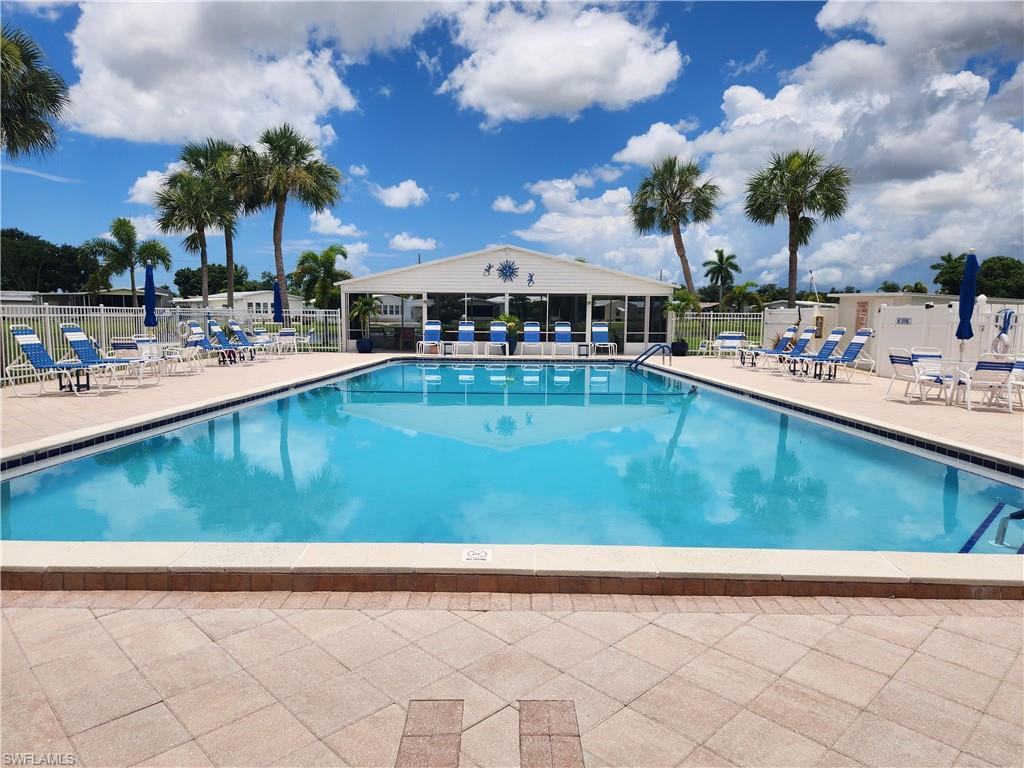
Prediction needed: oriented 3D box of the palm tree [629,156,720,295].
[{"bbox_3d":[6.809,-5.481,28.883,3.800,8.111,3.800,0,6,0],"label":"palm tree"}]

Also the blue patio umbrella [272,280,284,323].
[{"bbox_3d":[-7.367,-2.313,21.484,0.330,2.050,0.330,1,6,0],"label":"blue patio umbrella"}]

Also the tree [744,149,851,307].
[{"bbox_3d":[13.073,-6.170,30.515,4.800,8.800,4.700,1,6,0],"label":"tree"}]

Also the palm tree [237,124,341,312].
[{"bbox_3d":[-9.009,-5.925,27.730,3.950,8.991,3.950,0,6,0],"label":"palm tree"}]

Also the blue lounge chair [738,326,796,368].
[{"bbox_3d":[6.693,-0.962,17.949,1.640,1.110,0.700,1,6,2],"label":"blue lounge chair"}]

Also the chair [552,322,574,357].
[{"bbox_3d":[1.743,-1.555,23.165,0.710,1.110,1.640,1,6,1],"label":"chair"}]

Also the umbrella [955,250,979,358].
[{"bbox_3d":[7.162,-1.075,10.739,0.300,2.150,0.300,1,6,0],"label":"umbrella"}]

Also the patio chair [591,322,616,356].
[{"bbox_3d":[2.946,-1.394,21.669,0.680,1.090,1.600,1,6,0],"label":"patio chair"}]

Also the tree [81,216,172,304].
[{"bbox_3d":[-12.435,-3.104,22.096,2.800,4.516,2.800,0,6,0],"label":"tree"}]

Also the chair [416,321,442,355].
[{"bbox_3d":[-2.525,-1.431,21.168,0.660,1.060,1.500,1,6,0],"label":"chair"}]

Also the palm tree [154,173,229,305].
[{"bbox_3d":[-10.952,-4.168,23.607,2.750,6.400,2.750,1,6,0],"label":"palm tree"}]

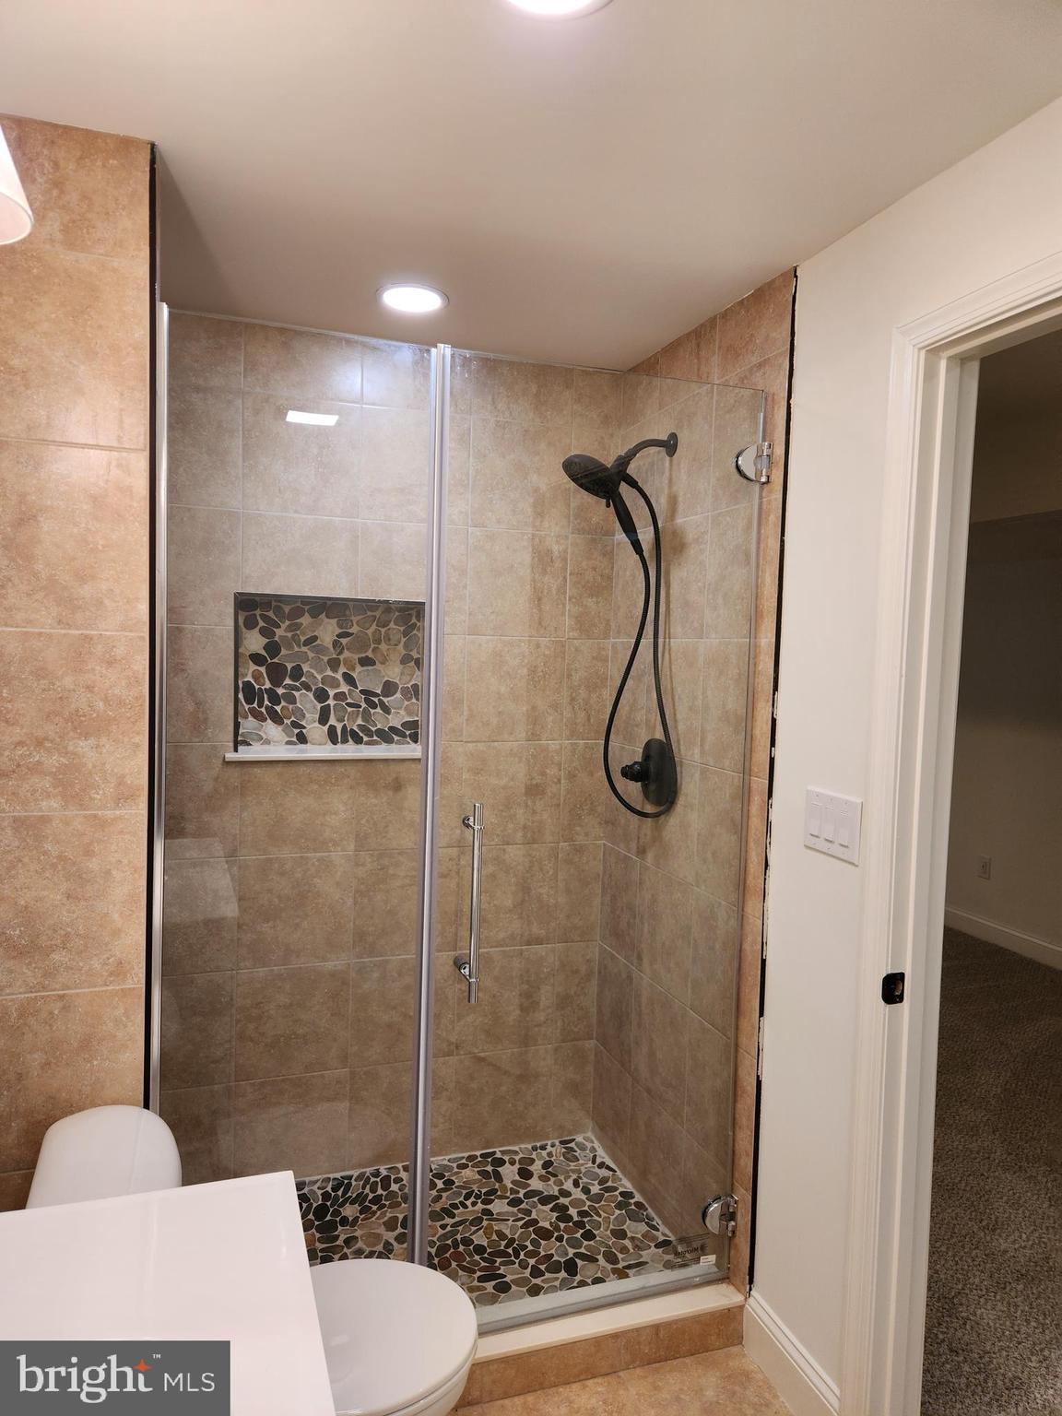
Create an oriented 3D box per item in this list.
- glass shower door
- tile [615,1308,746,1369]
[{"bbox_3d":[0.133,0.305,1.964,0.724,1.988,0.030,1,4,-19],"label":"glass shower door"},{"bbox_3d":[0.326,1.361,2.042,0.304,0.091,0.010,1,4,-19],"label":"tile"}]

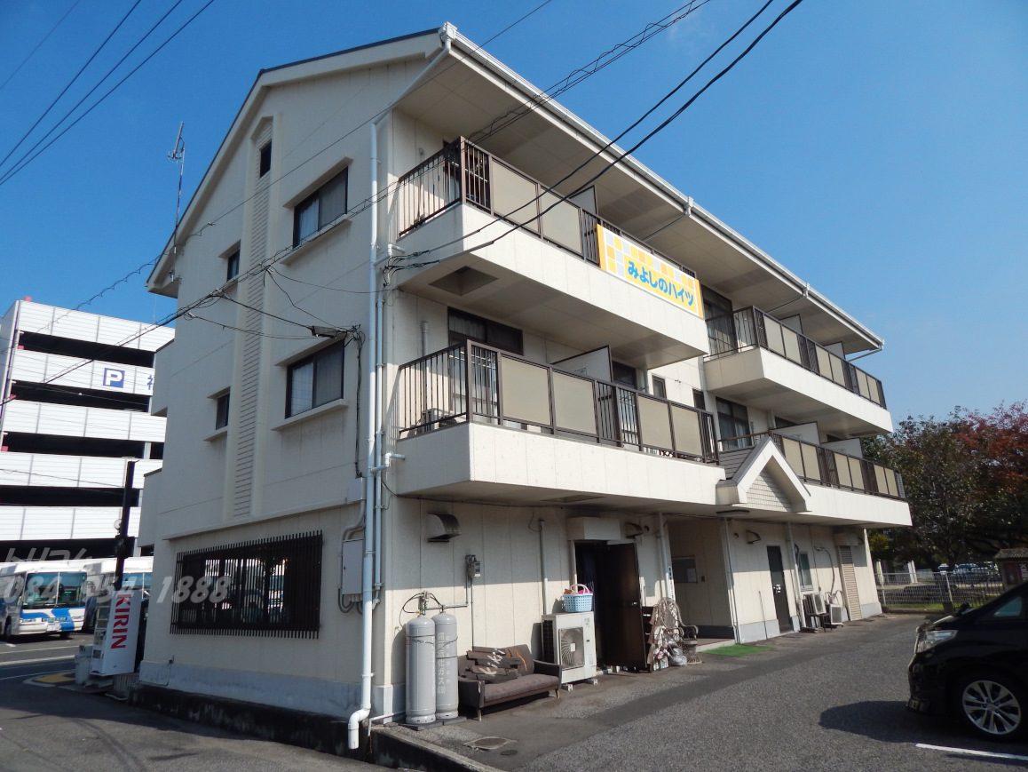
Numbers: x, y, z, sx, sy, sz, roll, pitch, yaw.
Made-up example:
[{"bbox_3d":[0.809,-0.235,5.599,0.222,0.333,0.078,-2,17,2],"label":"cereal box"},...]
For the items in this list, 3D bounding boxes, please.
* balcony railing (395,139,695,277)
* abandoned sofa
[{"bbox_3d":[1.039,-2.267,12.323,1.496,1.090,6.709,-17,-21,41],"label":"balcony railing"},{"bbox_3d":[-0.171,3.985,9.362,0.790,0.730,1.770,-15,-20,35],"label":"abandoned sofa"}]

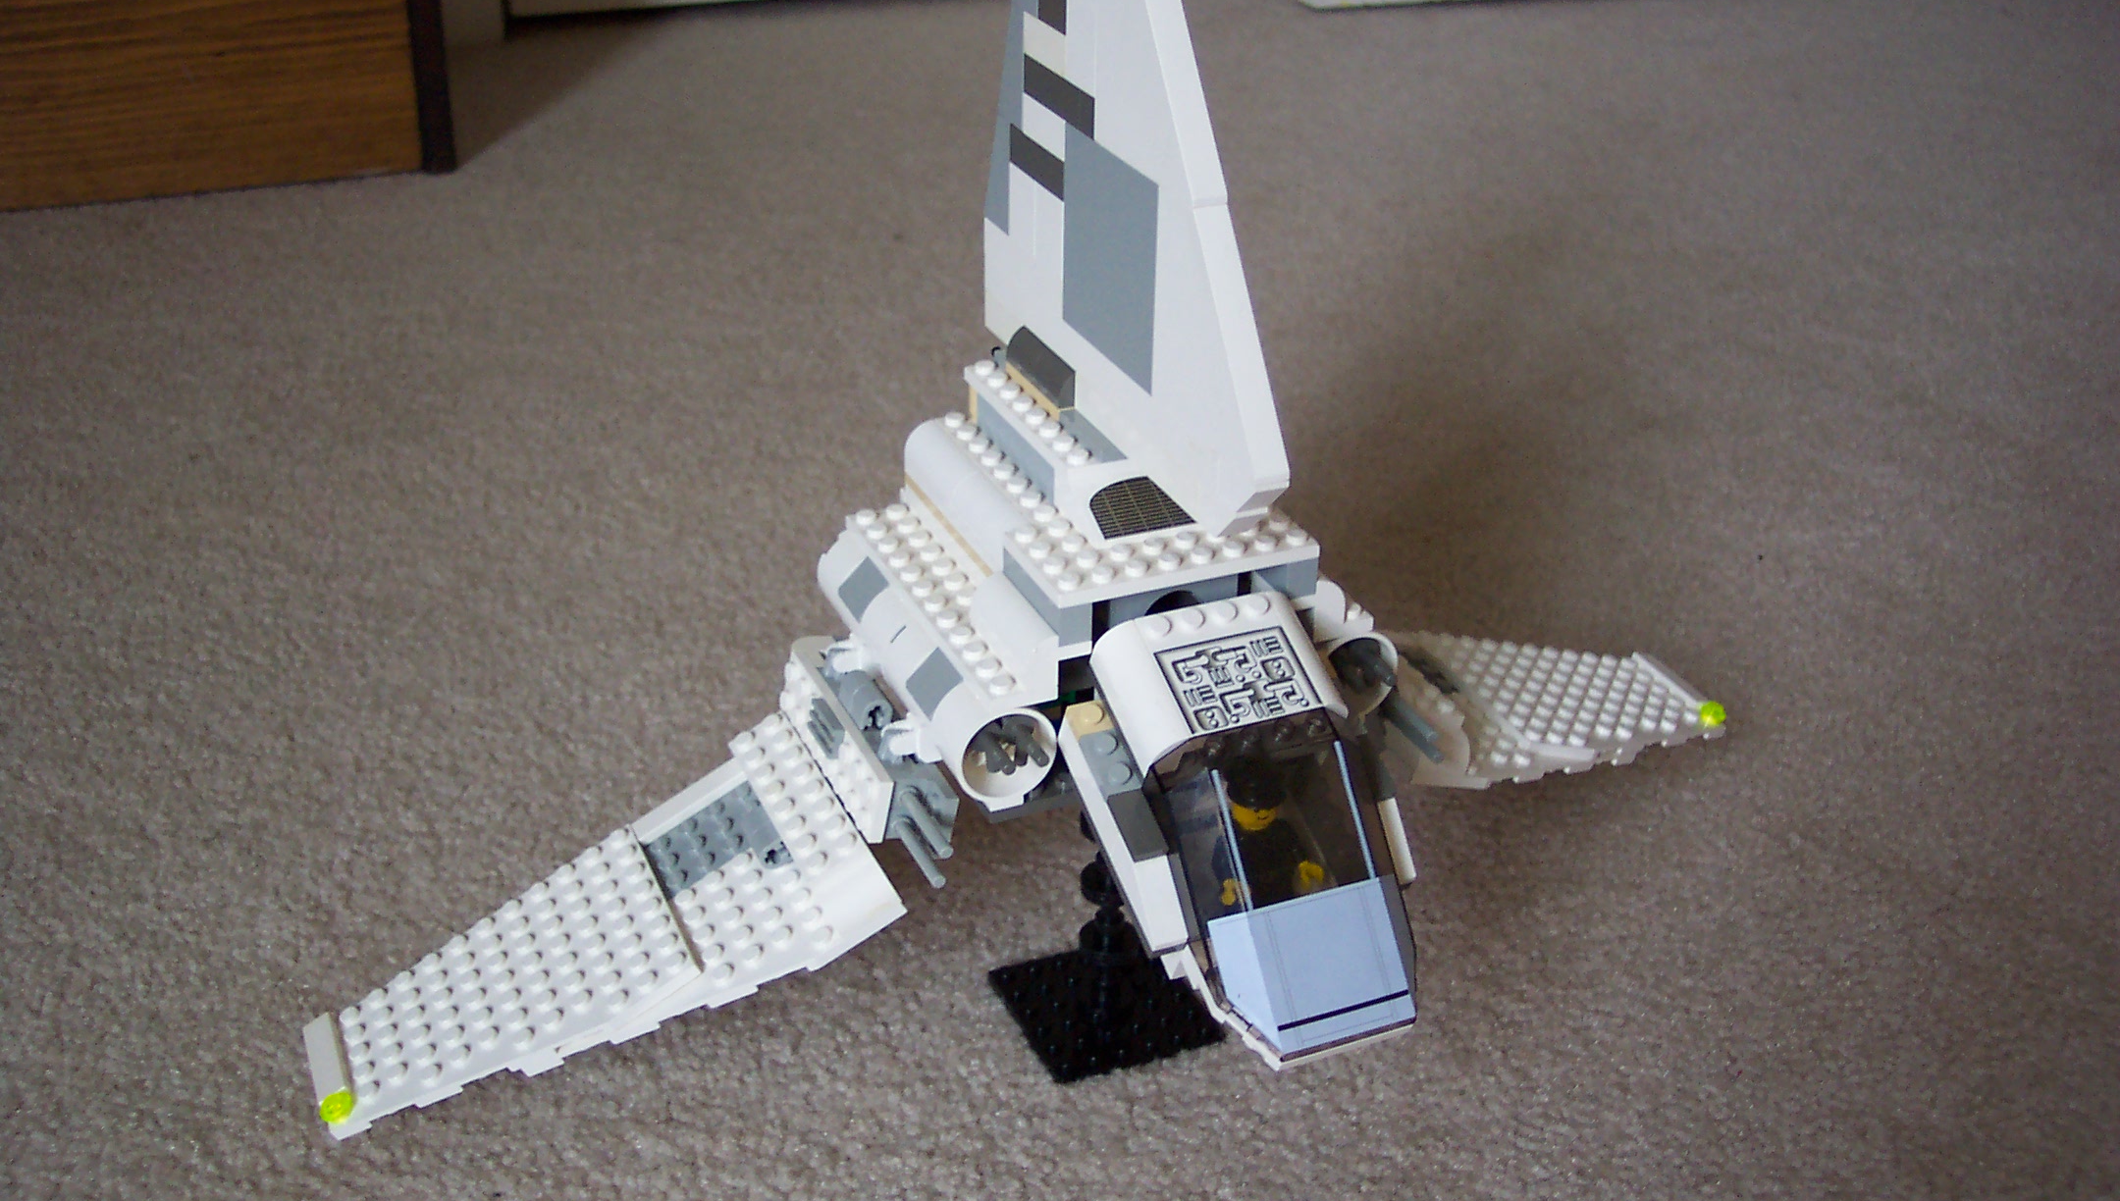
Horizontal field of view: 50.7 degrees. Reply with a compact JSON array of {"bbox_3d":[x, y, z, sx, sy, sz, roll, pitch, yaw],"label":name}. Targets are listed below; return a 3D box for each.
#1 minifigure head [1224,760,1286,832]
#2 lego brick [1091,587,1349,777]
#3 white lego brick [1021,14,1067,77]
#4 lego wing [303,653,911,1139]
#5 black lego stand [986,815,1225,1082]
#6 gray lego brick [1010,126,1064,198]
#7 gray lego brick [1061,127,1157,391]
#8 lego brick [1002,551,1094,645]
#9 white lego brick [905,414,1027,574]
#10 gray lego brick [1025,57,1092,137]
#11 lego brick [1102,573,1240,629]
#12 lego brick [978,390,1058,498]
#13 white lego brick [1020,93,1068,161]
[{"bbox_3d":[0.042,0.042,0.485,0.012,0.012,0.012,5,42,-4],"label":"minifigure head"},{"bbox_3d":[0.036,0.016,0.484,0.049,0.012,0.032,-11,56,-21],"label":"lego brick"},{"bbox_3d":[0.000,-0.126,0.503,0.008,0.010,0.024,-11,31,-21],"label":"white lego brick"},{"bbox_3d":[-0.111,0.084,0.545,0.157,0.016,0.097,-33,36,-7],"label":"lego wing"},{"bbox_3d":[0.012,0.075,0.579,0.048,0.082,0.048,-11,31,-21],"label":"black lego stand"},{"bbox_3d":[-0.002,-0.103,0.522,0.008,0.010,0.032,-11,31,-21],"label":"gray lego brick"},{"bbox_3d":[0.014,-0.076,0.495,0.008,0.048,0.048,-11,31,-21],"label":"gray lego brick"},{"bbox_3d":[-0.003,-0.001,0.496,0.008,0.010,0.032,-11,31,-21],"label":"lego brick"},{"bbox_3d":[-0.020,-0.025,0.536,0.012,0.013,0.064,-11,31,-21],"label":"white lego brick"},{"bbox_3d":[0.003,-0.114,0.501,0.008,0.010,0.040,-11,31,-21],"label":"gray lego brick"},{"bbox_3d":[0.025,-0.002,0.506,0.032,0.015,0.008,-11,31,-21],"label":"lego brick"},{"bbox_3d":[-0.007,-0.037,0.534,0.008,0.010,0.048,-11,31,-21],"label":"lego brick"},{"bbox_3d":[0.000,-0.109,0.514,0.008,0.010,0.024,-11,31,-21],"label":"white lego brick"}]

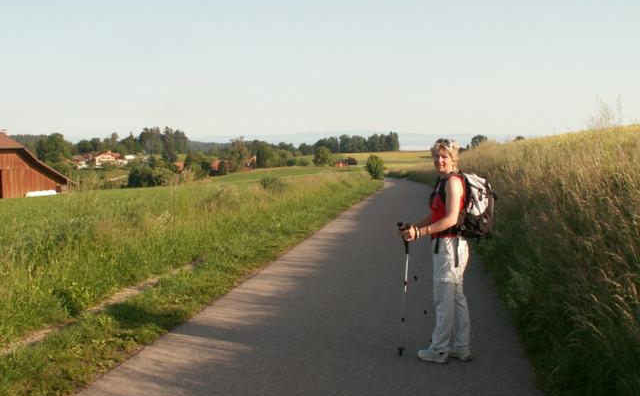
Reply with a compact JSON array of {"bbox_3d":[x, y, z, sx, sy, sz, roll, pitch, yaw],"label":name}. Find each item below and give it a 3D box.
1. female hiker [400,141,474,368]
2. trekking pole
[{"bbox_3d":[0.868,0.407,4.830,0.540,1.680,0.480,0,4,6],"label":"female hiker"},{"bbox_3d":[0.636,0.705,4.920,0.090,1.050,0.070,1,8,6],"label":"trekking pole"}]

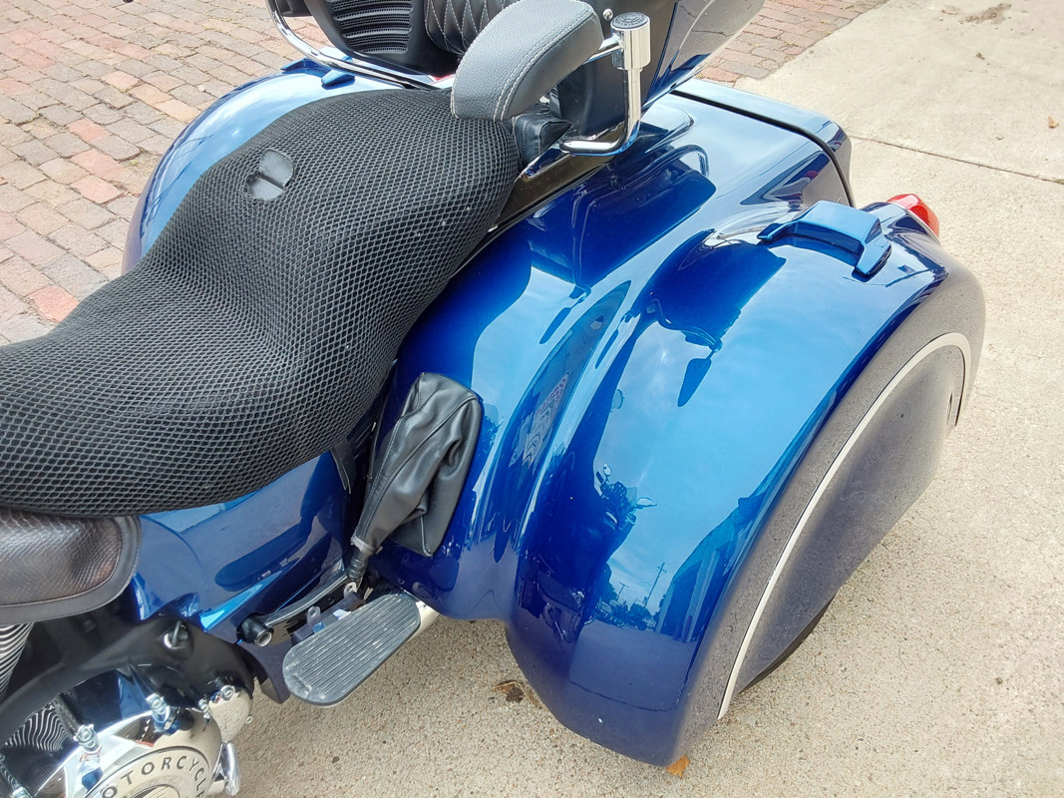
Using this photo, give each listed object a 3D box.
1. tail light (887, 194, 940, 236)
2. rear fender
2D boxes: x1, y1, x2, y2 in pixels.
[{"bbox_3d":[0.641,-0.296,1.464,0.130,0.117,0.080,29,51,29],"label":"tail light"},{"bbox_3d":[0.328,0.016,1.335,0.480,0.635,0.935,29,51,29],"label":"rear fender"}]

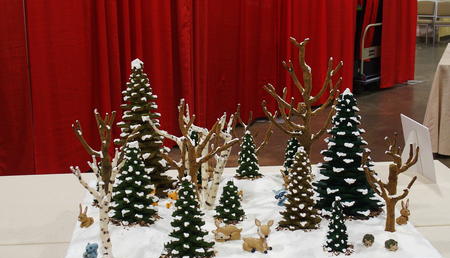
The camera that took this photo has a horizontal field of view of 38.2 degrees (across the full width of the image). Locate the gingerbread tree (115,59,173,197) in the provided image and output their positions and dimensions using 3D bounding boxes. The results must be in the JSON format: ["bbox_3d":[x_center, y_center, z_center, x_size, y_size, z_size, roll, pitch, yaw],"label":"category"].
[{"bbox_3d":[-0.259,-0.015,2.044,0.198,0.415,0.198,-1,14,-5],"label":"gingerbread tree"}]

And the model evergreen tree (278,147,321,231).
[{"bbox_3d":[0.207,0.153,1.784,0.122,0.218,0.122,-1,14,-5],"label":"model evergreen tree"}]

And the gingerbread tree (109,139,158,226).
[{"bbox_3d":[-0.256,0.141,1.828,0.144,0.219,0.144,-1,14,-5],"label":"gingerbread tree"}]

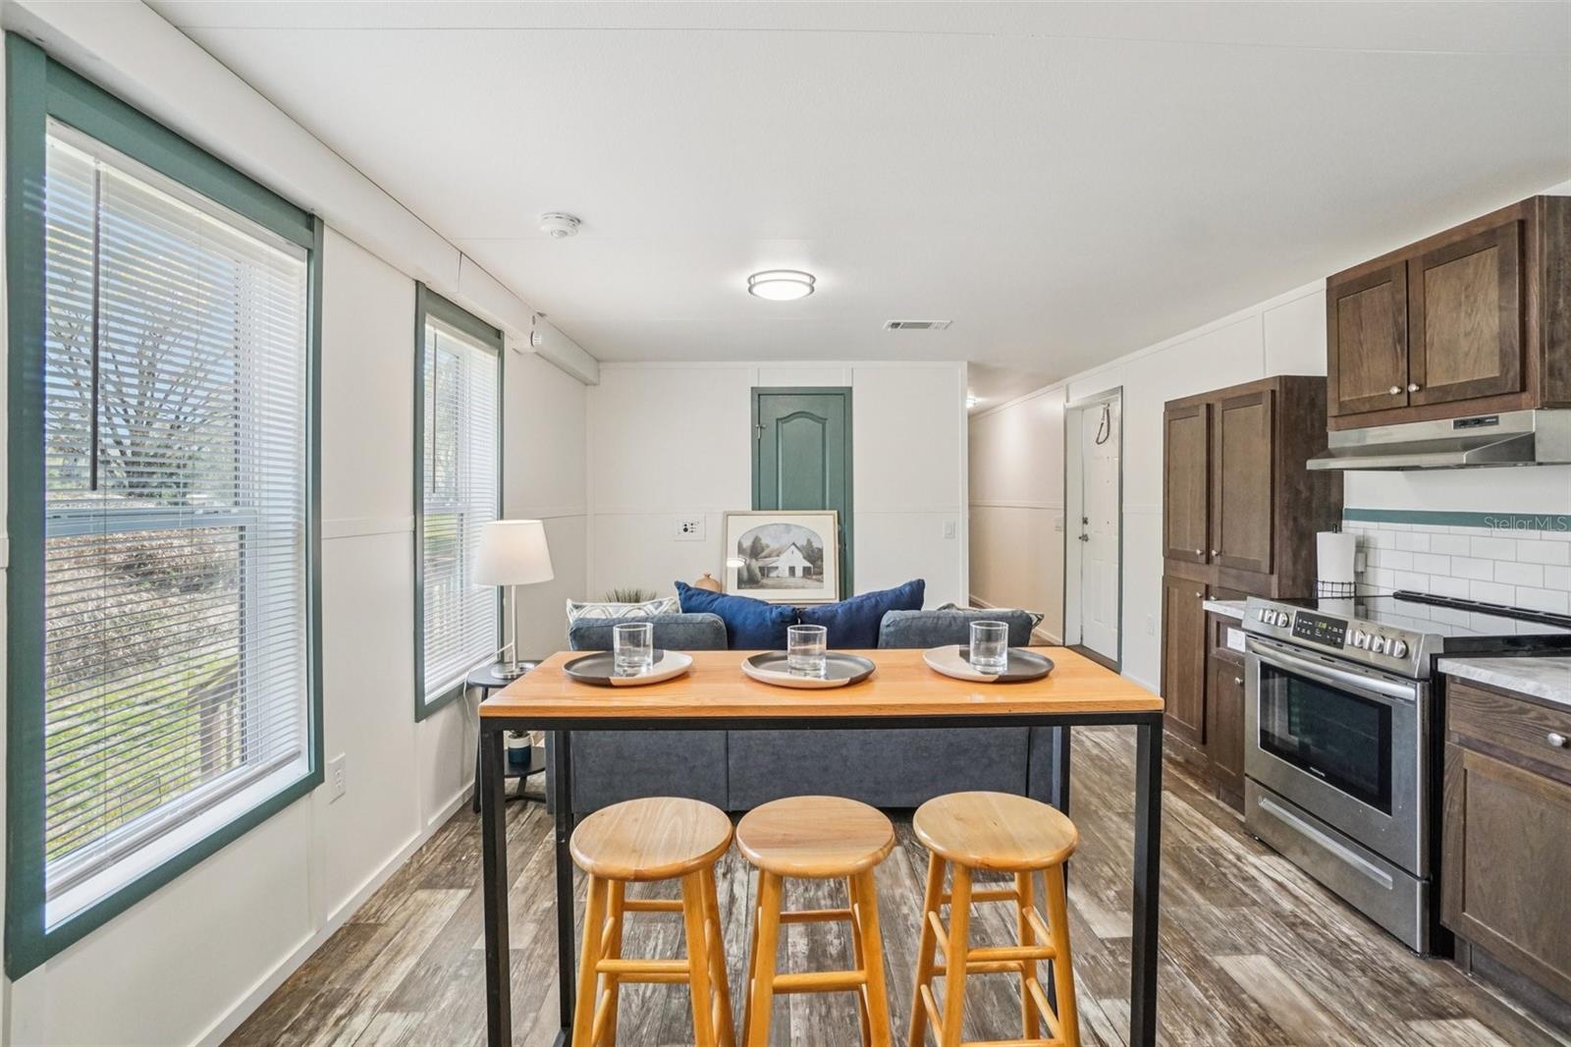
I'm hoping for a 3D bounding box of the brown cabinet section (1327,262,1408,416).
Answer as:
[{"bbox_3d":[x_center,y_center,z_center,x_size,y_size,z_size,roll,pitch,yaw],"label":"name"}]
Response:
[{"bbox_3d":[2.355,-0.695,2.520,0.260,0.540,0.345,0,2,-1],"label":"brown cabinet section"}]

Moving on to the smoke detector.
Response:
[{"bbox_3d":[-0.779,-1.031,2.264,0.136,0.050,0.136,0,2,-1],"label":"smoke detector"}]

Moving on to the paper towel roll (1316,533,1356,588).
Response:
[{"bbox_3d":[2.297,0.172,2.730,0.120,0.275,0.120,0,2,0],"label":"paper towel roll"}]

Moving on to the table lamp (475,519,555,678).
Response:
[{"bbox_3d":[-1.146,0.317,2.770,0.335,0.650,0.335,0,2,-1],"label":"table lamp"}]

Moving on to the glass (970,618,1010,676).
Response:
[{"bbox_3d":[0.431,0.262,1.385,0.081,0.091,0.081,0,2,-1],"label":"glass"}]

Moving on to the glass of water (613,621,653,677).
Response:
[{"bbox_3d":[-0.319,0.265,1.370,0.081,0.091,0.081,0,2,-1],"label":"glass of water"}]

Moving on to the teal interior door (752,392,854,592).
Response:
[{"bbox_3d":[0.126,0.075,4.760,0.734,2.109,0.070,0,2,-1],"label":"teal interior door"}]

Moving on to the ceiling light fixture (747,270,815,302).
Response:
[{"bbox_3d":[-0.017,-1.049,2.876,0.302,0.090,0.302,0,2,-1],"label":"ceiling light fixture"}]

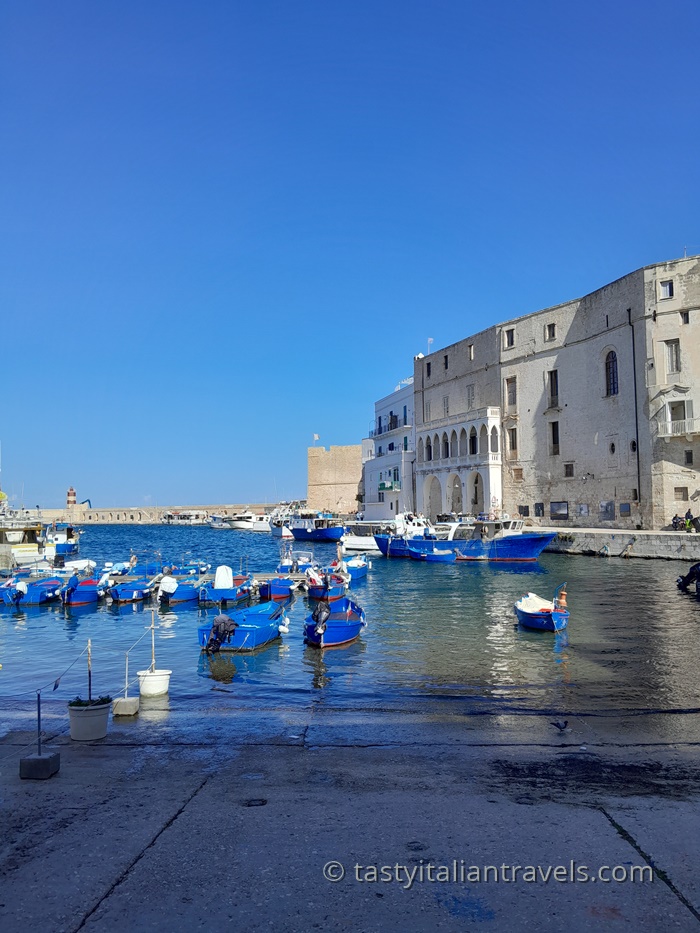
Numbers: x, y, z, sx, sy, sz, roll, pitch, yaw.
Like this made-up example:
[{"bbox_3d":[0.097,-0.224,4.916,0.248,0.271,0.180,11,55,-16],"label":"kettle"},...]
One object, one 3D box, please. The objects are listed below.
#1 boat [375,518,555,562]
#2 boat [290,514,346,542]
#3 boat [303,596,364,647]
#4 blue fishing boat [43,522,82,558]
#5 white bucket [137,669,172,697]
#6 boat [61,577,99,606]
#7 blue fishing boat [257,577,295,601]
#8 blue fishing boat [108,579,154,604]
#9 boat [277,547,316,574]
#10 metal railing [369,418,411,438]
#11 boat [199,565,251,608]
[{"bbox_3d":[7.252,4.845,47.472,13.300,3.000,4.300,-3,-5,35],"label":"boat"},{"bbox_3d":[-3.981,7.300,82.195,7.600,3.250,2.700,-2,-4,28],"label":"boat"},{"bbox_3d":[-0.381,3.794,17.858,1.550,1.000,4.200,-1,-4,8],"label":"boat"},{"bbox_3d":[-23.185,5.802,55.238,5.200,2.600,2.100,2,-4,-25],"label":"blue fishing boat"},{"bbox_3d":[-3.402,3.783,12.229,0.600,0.420,0.600,0,-4,0],"label":"white bucket"},{"bbox_3d":[-10.084,4.473,26.245,1.500,1.070,4.300,0,-4,-8],"label":"boat"},{"bbox_3d":[-2.802,4.677,27.392,1.450,0.780,4.100,0,-4,3],"label":"blue fishing boat"},{"bbox_3d":[-8.028,4.571,26.252,1.500,0.750,4.000,0,-4,0],"label":"blue fishing boat"},{"bbox_3d":[-2.299,4.669,33.957,1.800,1.500,5.000,-1,-4,3],"label":"boat"},{"bbox_3d":[5.660,-5.650,104.118,1.000,1.060,16.734,1,-4,-17],"label":"metal railing"},{"bbox_3d":[-4.437,4.329,26.633,1.500,1.380,4.400,0,-4,4],"label":"boat"}]

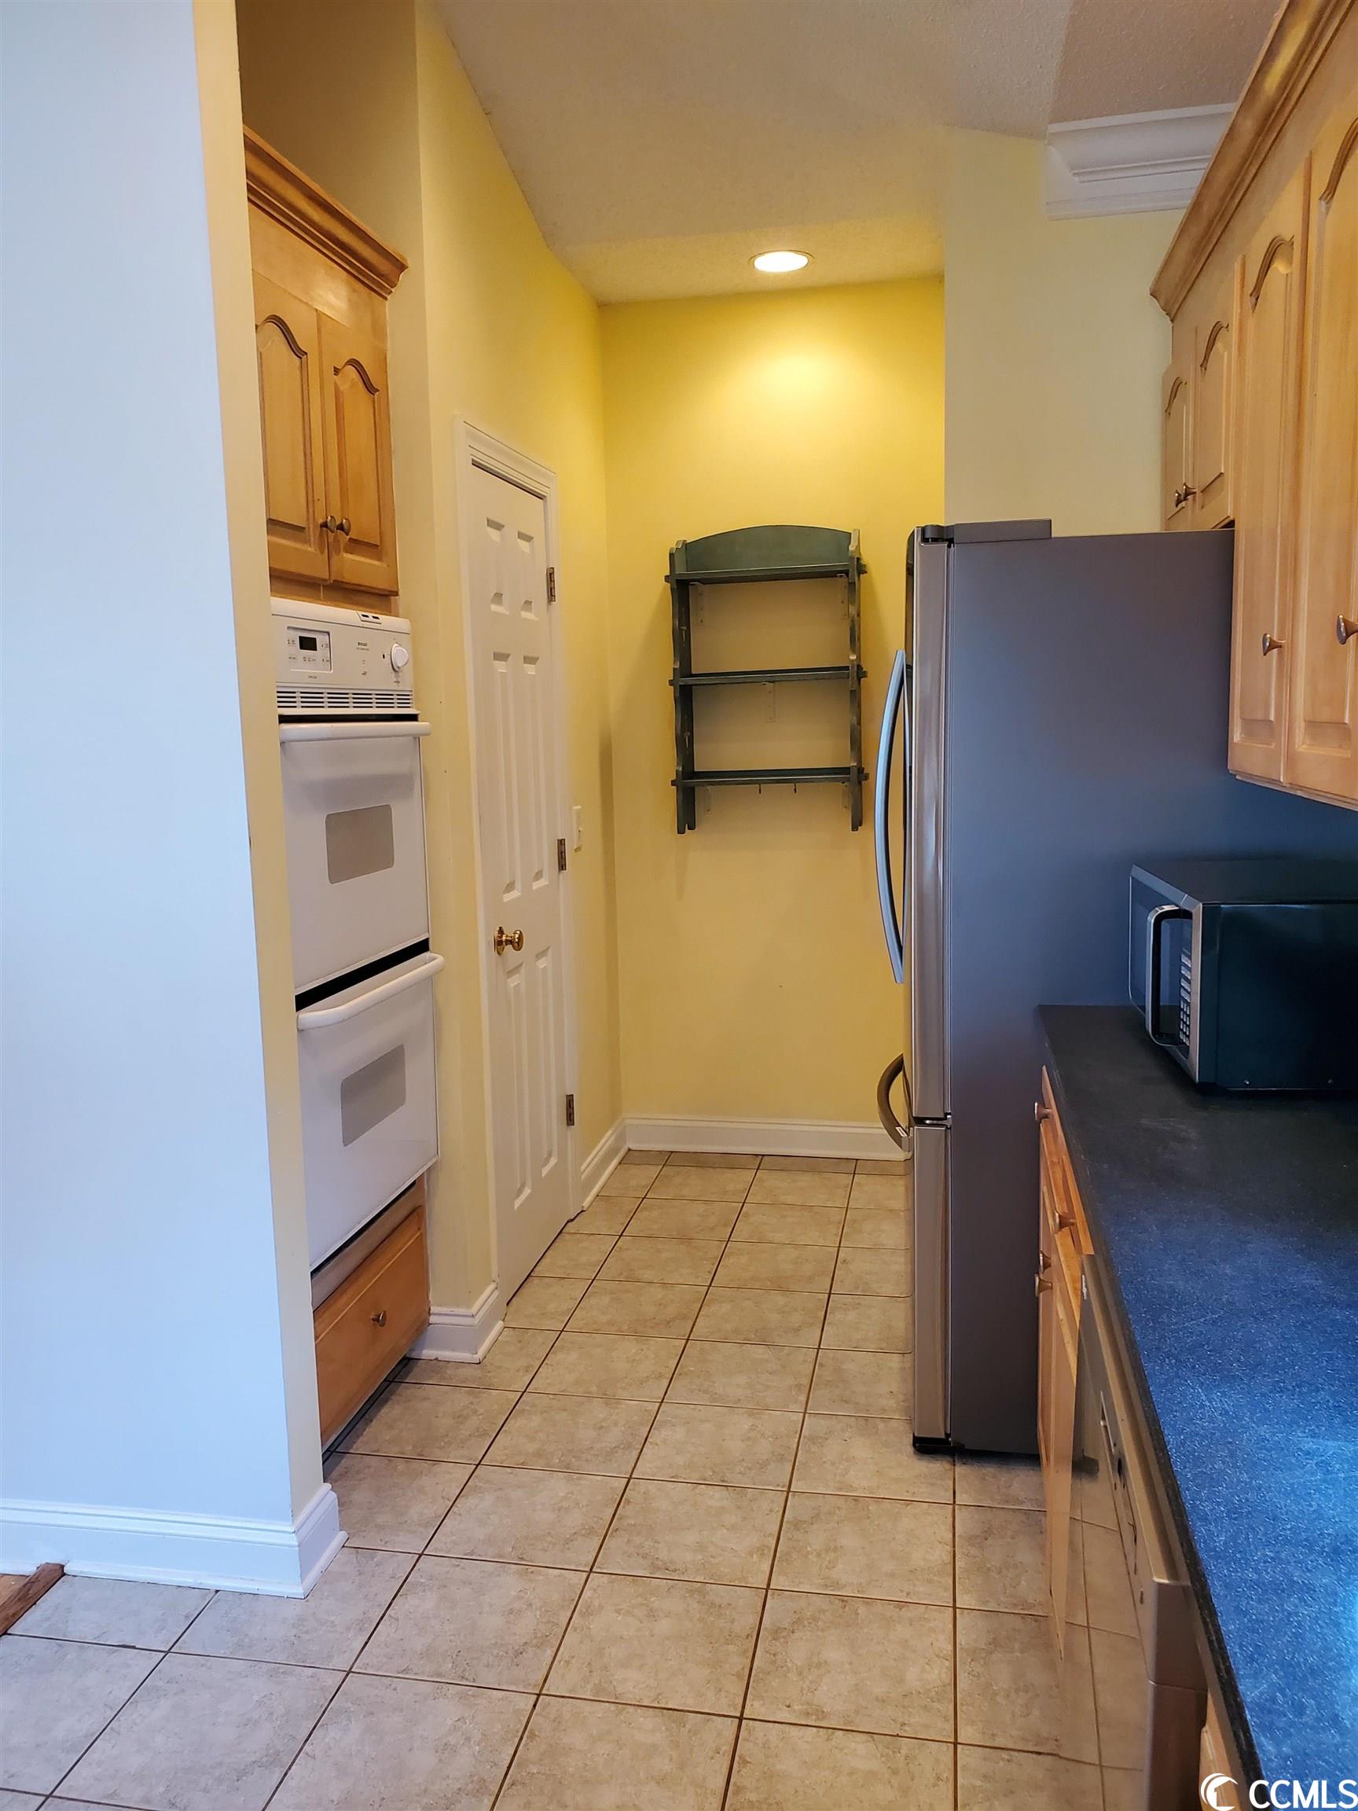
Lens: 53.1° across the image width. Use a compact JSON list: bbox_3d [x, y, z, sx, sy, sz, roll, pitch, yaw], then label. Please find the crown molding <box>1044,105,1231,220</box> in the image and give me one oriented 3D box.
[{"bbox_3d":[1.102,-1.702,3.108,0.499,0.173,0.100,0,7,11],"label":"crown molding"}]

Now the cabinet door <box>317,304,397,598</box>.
[{"bbox_3d":[-0.638,-0.885,2.689,0.022,0.495,0.310,0,7,11],"label":"cabinet door"}]

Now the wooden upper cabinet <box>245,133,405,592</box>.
[{"bbox_3d":[-0.957,-0.943,2.600,0.657,0.721,0.757,0,7,11],"label":"wooden upper cabinet"}]

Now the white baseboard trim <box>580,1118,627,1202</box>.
[{"bbox_3d":[-0.240,0.820,4.394,0.033,0.109,0.617,0,7,11],"label":"white baseboard trim"}]

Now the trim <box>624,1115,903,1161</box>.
[{"bbox_3d":[0.322,0.782,4.583,1.052,0.109,0.036,0,7,11],"label":"trim"}]

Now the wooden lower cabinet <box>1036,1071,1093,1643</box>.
[{"bbox_3d":[0.876,0.717,1.993,0.623,0.875,0.927,0,7,11],"label":"wooden lower cabinet"}]

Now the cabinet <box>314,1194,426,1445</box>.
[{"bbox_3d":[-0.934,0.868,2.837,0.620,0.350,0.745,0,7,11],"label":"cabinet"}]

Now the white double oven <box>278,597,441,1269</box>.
[{"bbox_3d":[-0.893,0.035,2.720,0.638,1.210,0.687,0,7,11],"label":"white double oven"}]

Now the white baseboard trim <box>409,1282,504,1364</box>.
[{"bbox_3d":[-0.516,0.976,3.210,0.161,0.113,0.204,0,7,11],"label":"white baseboard trim"}]

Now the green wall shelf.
[{"bbox_3d":[0.287,-0.721,4.312,0.623,0.967,0.176,0,7,11],"label":"green wall shelf"}]

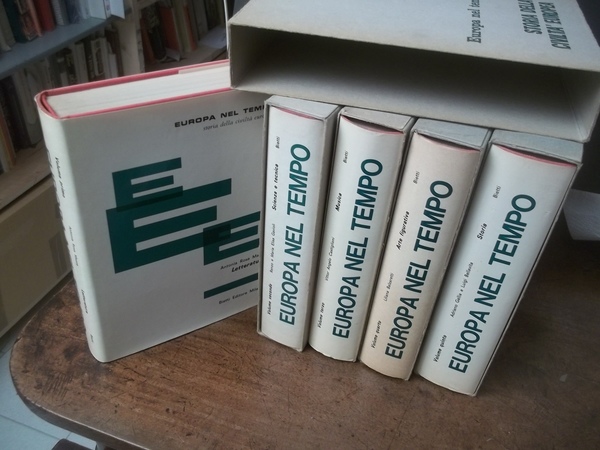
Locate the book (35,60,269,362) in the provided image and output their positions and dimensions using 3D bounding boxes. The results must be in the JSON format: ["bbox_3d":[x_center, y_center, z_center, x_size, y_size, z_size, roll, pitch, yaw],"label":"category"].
[{"bbox_3d":[-0.094,-0.003,0.439,0.170,0.240,0.036,-18,48,-27],"label":"book"}]

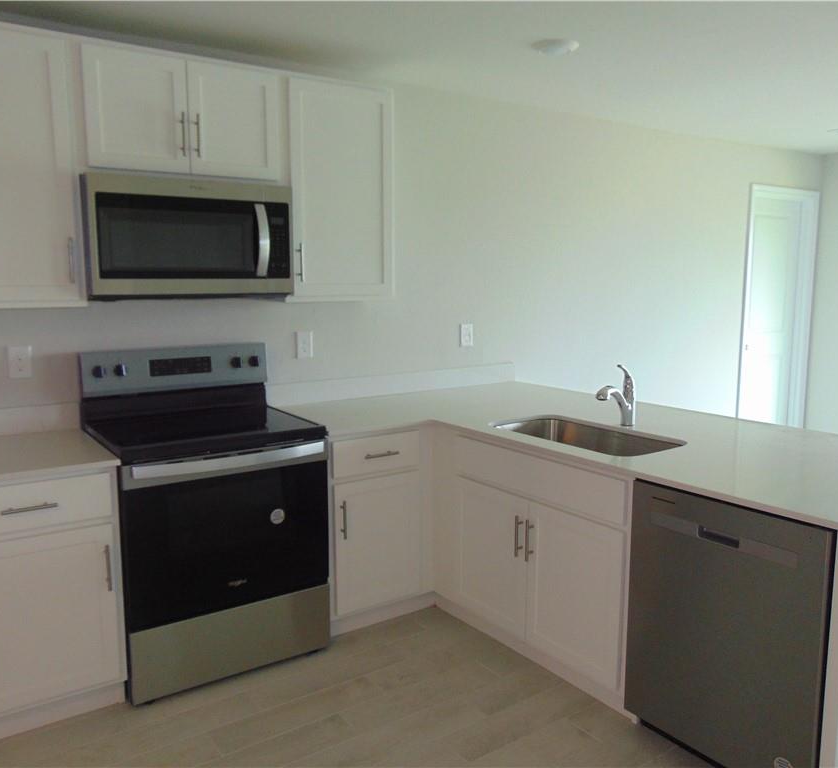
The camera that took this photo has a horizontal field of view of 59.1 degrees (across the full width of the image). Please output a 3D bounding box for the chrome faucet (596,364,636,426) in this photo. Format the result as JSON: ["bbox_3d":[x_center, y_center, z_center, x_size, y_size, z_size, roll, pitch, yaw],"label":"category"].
[{"bbox_3d":[0.768,0.049,2.875,0.235,0.250,0.060,-6,10,-35],"label":"chrome faucet"}]

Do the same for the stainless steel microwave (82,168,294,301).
[{"bbox_3d":[-0.927,-0.556,2.912,0.759,0.433,0.415,-6,9,-34],"label":"stainless steel microwave"}]

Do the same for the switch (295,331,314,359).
[{"bbox_3d":[-0.530,-0.182,3.451,0.077,0.119,0.013,-6,10,-35],"label":"switch"}]

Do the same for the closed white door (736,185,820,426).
[{"bbox_3d":[2.793,-0.422,5.816,0.965,2.150,0.110,-6,10,-35],"label":"closed white door"}]

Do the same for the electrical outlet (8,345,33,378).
[{"bbox_3d":[-1.501,-0.082,2.777,0.077,0.119,0.013,-6,10,-35],"label":"electrical outlet"}]

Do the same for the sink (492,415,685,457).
[{"bbox_3d":[0.631,0.292,2.814,0.425,0.210,0.740,-6,10,-35],"label":"sink"}]

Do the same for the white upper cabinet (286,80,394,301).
[{"bbox_3d":[-0.414,-0.829,3.284,0.522,0.910,0.325,-6,9,-34],"label":"white upper cabinet"}]

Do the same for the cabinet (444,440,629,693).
[{"bbox_3d":[0.642,0.610,2.900,0.610,0.815,0.940,-6,10,-35],"label":"cabinet"}]

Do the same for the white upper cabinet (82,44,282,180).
[{"bbox_3d":[-0.952,-1.004,2.891,0.768,0.450,0.325,-6,9,-34],"label":"white upper cabinet"}]

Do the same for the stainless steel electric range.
[{"bbox_3d":[-0.841,0.482,2.934,0.758,1.213,0.690,-6,9,-34],"label":"stainless steel electric range"}]

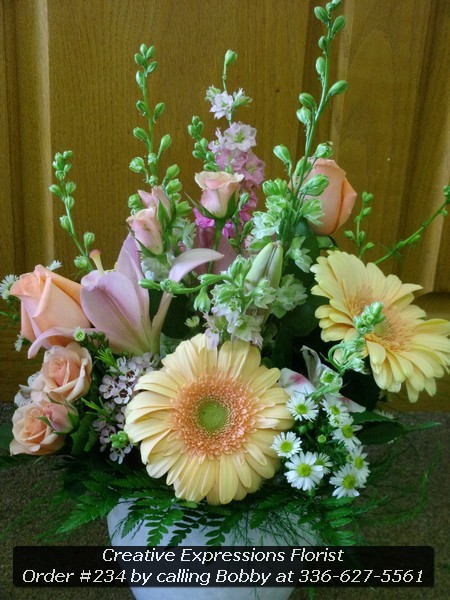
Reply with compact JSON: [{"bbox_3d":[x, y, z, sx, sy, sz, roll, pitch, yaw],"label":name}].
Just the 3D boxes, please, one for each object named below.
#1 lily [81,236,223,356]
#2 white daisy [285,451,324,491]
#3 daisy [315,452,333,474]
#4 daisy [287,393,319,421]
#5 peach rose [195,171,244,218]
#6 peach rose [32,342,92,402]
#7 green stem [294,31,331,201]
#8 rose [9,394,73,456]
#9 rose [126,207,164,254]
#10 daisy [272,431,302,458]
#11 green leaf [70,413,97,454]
[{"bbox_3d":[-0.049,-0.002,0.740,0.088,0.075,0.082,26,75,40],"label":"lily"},{"bbox_3d":[0.051,0.110,0.715,0.025,0.025,0.010,5,-11,3],"label":"white daisy"},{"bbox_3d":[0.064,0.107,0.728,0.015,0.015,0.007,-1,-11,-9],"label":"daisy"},{"bbox_3d":[0.051,0.070,0.725,0.021,0.009,0.019,6,68,4],"label":"daisy"},{"bbox_3d":[-0.004,-0.067,0.700,0.031,0.032,0.030,2,18,0],"label":"peach rose"},{"bbox_3d":[-0.109,0.049,0.745,0.039,0.039,0.036,13,-16,22],"label":"peach rose"},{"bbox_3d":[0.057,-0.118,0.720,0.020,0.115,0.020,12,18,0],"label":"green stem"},{"bbox_3d":[-0.123,0.084,0.738,0.040,0.039,0.036,14,-14,23],"label":"rose"},{"bbox_3d":[-0.052,-0.045,0.725,0.023,0.031,0.023,-11,21,11],"label":"rose"},{"bbox_3d":[0.041,0.094,0.720,0.020,0.009,0.019,9,71,11],"label":"daisy"},{"bbox_3d":[-0.095,0.089,0.742,0.017,0.027,0.011,0,-17,-6],"label":"green leaf"}]

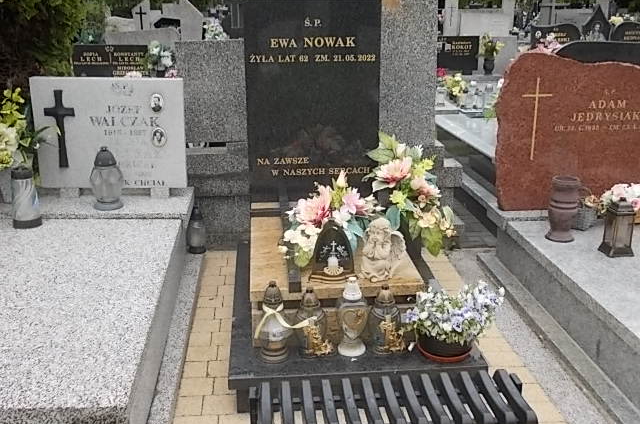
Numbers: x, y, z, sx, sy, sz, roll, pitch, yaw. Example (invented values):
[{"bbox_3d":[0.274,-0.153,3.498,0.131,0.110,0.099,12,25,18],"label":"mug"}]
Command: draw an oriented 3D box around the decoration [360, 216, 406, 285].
[{"bbox_3d":[0.237,0.133,2.681,0.142,0.230,0.118,7,19,19],"label":"decoration"}]

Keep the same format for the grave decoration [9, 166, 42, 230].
[{"bbox_3d":[-1.494,-0.080,3.581,0.132,0.304,0.132,-1,18,-5],"label":"grave decoration"}]

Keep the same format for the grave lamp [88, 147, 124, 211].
[{"bbox_3d":[-1.158,-0.183,3.798,0.162,0.323,0.162,-1,18,-5],"label":"grave lamp"}]

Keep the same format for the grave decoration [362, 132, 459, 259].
[{"bbox_3d":[0.404,-0.064,3.145,0.400,0.550,0.280,-4,19,-13],"label":"grave decoration"}]

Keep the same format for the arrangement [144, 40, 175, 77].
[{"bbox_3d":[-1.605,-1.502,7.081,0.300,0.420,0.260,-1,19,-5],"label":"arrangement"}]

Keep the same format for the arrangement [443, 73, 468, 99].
[{"bbox_3d":[1.395,-1.301,7.263,0.265,0.274,0.245,-1,18,-5],"label":"arrangement"}]

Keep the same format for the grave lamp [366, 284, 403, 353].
[{"bbox_3d":[0.235,0.380,2.538,0.115,0.250,0.112,1,19,0],"label":"grave lamp"}]

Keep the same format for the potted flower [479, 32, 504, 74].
[{"bbox_3d":[2.248,-2.084,9.287,0.323,0.539,0.284,-1,18,-5],"label":"potted flower"}]

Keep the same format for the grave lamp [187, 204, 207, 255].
[{"bbox_3d":[-0.715,0.097,4.055,0.106,0.274,0.106,-1,18,-5],"label":"grave lamp"}]

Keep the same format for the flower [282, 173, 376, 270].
[{"bbox_3d":[0.039,0.008,2.890,0.392,0.338,0.294,-1,18,-5],"label":"flower"}]

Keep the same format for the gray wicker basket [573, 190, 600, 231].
[{"bbox_3d":[1.348,-0.017,3.567,0.147,0.191,0.137,-1,18,-5],"label":"gray wicker basket"}]

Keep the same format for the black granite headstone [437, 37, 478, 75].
[{"bbox_3d":[1.646,-2.075,9.313,0.921,0.480,0.088,-1,18,-5],"label":"black granite headstone"}]

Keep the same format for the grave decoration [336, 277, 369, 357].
[{"bbox_3d":[0.115,0.369,2.507,0.108,0.285,0.100,-1,19,-5],"label":"grave decoration"}]

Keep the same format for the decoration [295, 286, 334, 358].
[{"bbox_3d":[-0.029,0.387,2.500,0.120,0.255,0.115,-4,19,-14],"label":"decoration"}]

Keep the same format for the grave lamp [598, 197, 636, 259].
[{"bbox_3d":[1.391,0.061,3.247,0.118,0.269,0.118,-2,19,-7],"label":"grave lamp"}]

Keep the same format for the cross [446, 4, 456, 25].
[{"bbox_3d":[2.026,-3.030,10.823,0.155,0.320,0.025,-1,19,-5],"label":"cross"}]

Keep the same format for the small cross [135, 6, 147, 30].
[{"bbox_3d":[-2.418,-2.614,9.490,0.155,0.300,0.030,-1,19,-5],"label":"small cross"}]

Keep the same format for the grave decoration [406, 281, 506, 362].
[{"bbox_3d":[0.488,0.380,2.540,0.325,0.250,0.270,-1,19,-5],"label":"grave decoration"}]

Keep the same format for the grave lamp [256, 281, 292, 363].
[{"bbox_3d":[-0.166,0.398,2.561,0.125,0.291,0.125,-1,18,-5],"label":"grave lamp"}]

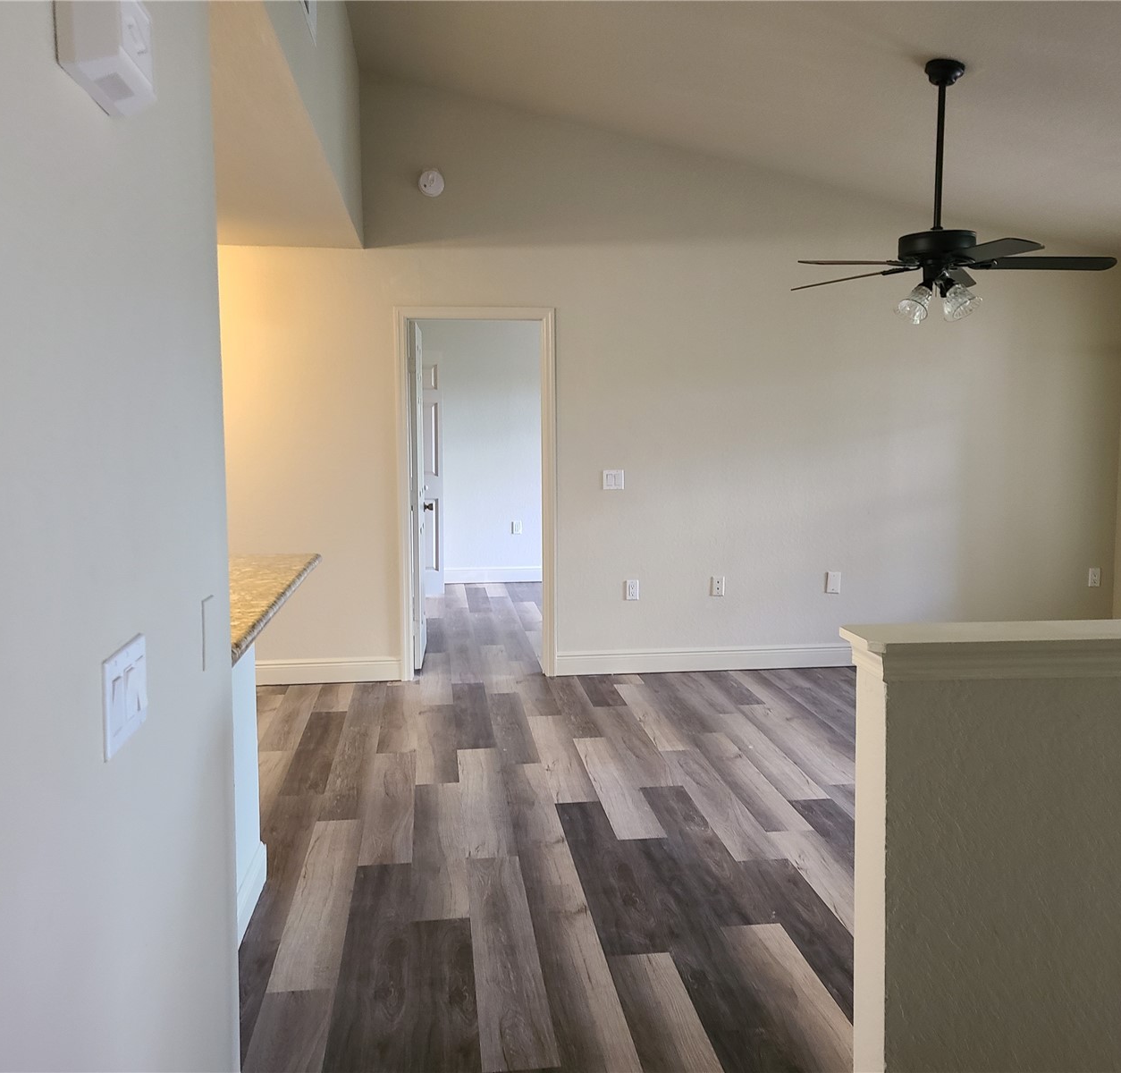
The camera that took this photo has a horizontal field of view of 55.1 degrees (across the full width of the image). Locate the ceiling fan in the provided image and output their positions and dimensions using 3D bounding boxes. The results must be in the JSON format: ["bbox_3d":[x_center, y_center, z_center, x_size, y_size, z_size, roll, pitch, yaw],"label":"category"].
[{"bbox_3d":[1.502,-1.356,4.220,1.280,1.010,1.280,-1,5,-7],"label":"ceiling fan"}]

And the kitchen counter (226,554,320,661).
[{"bbox_3d":[-0.929,0.156,2.755,0.450,0.045,1.620,-1,5,-7],"label":"kitchen counter"}]

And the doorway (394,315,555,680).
[{"bbox_3d":[-0.479,-0.237,6.205,0.901,2.119,0.140,-1,5,-7],"label":"doorway"}]

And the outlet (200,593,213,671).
[{"bbox_3d":[-0.578,0.159,1.778,0.009,0.115,0.074,-1,5,-7],"label":"outlet"}]

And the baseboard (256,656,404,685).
[{"bbox_3d":[-1.367,0.769,6.137,0.920,0.136,0.018,-1,5,-7],"label":"baseboard"}]

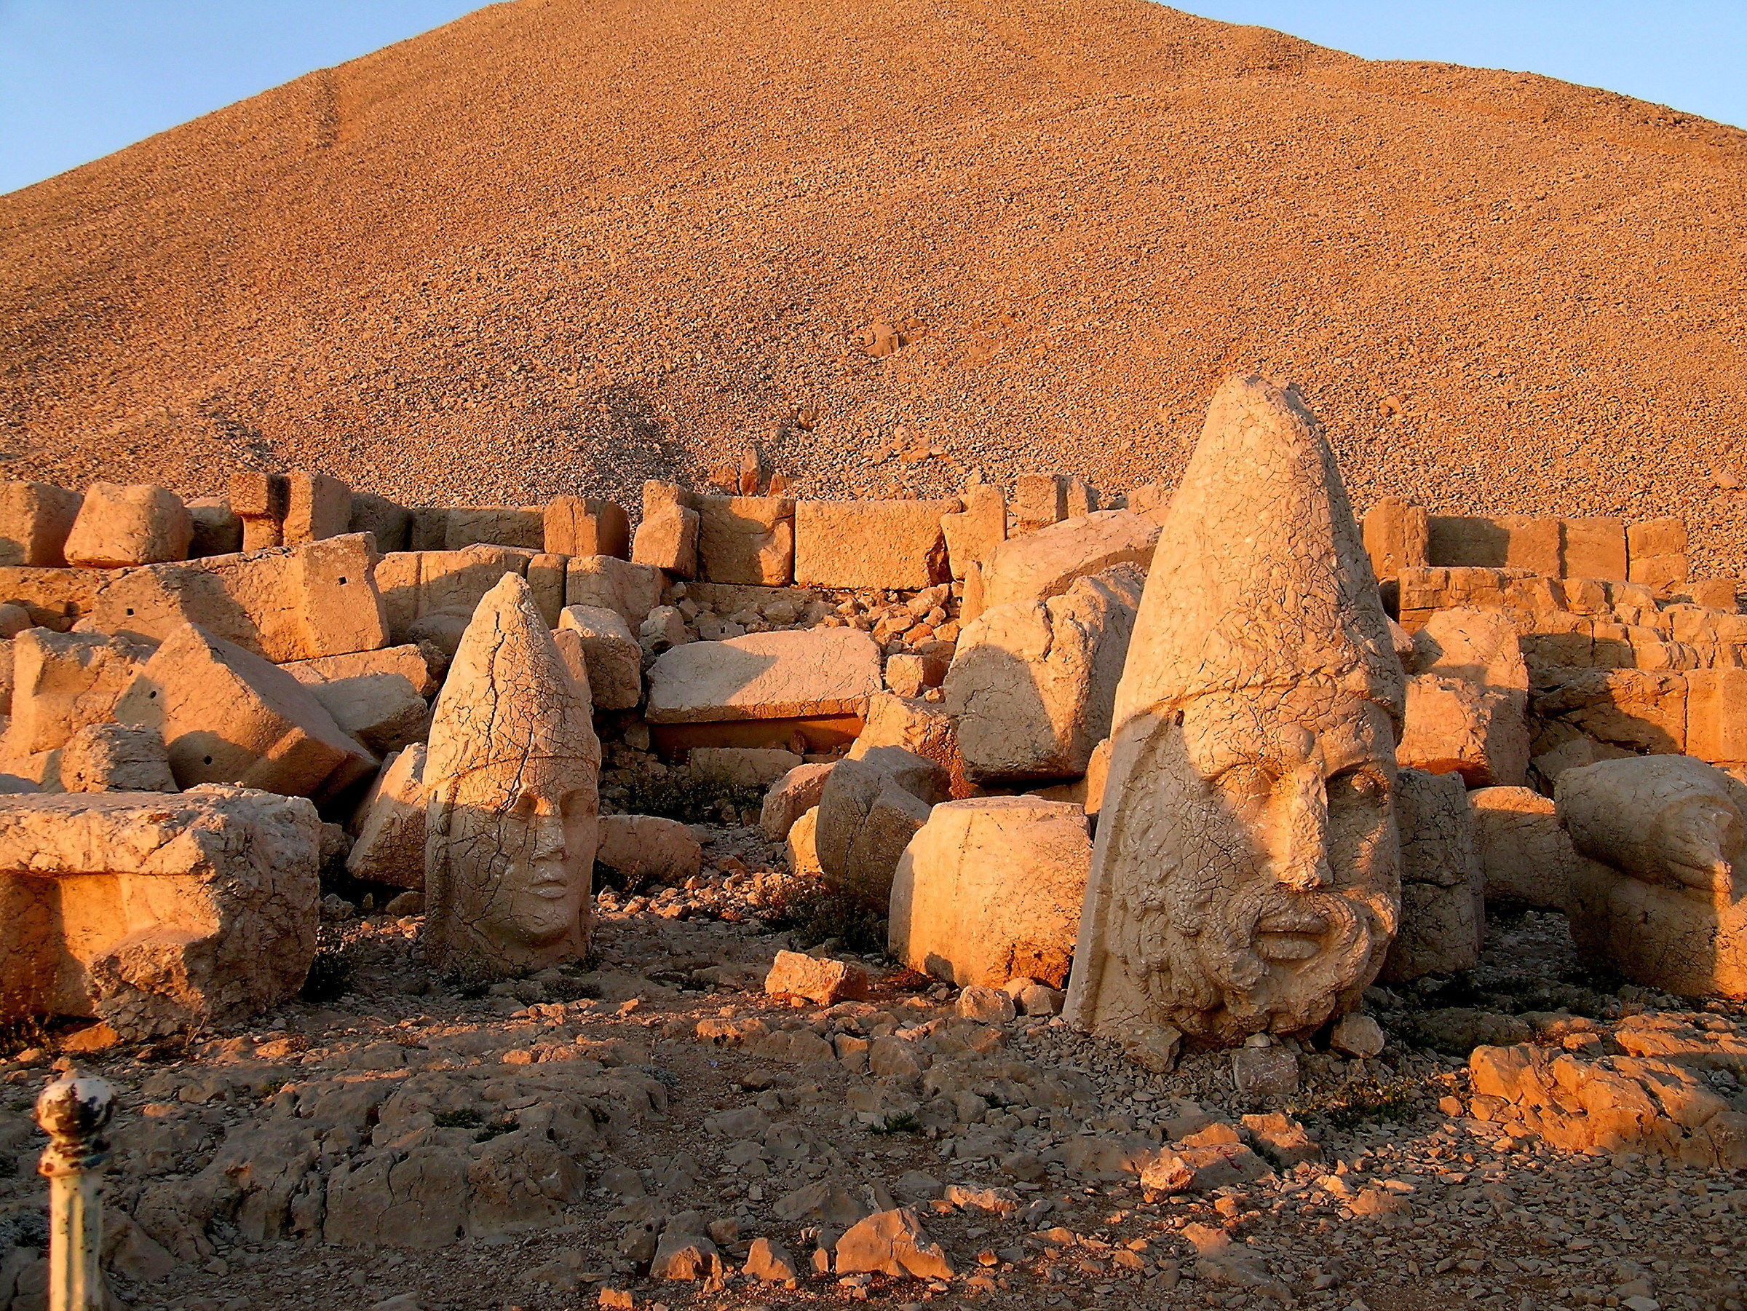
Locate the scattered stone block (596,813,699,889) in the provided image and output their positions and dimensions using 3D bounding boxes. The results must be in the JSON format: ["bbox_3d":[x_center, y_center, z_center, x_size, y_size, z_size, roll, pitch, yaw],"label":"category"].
[{"bbox_3d":[-1.615,1.365,12.400,0.800,0.480,0.500,0,-2,0],"label":"scattered stone block"}]

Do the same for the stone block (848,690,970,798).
[{"bbox_3d":[0.262,0.652,12.600,0.780,0.750,0.700,0,-2,15],"label":"stone block"}]

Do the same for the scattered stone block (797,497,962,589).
[{"bbox_3d":[0.018,-0.939,15.100,1.380,0.770,0.550,0,-1,0],"label":"scattered stone block"}]

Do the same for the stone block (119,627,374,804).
[{"bbox_3d":[-4.464,0.453,12.600,1.450,0.900,0.750,39,3,1],"label":"stone block"}]

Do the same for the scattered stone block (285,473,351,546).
[{"bbox_3d":[-5.038,-1.317,16.000,0.360,0.700,0.620,0,-1,15],"label":"scattered stone block"}]

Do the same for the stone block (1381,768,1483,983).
[{"bbox_3d":[2.979,1.187,9.750,0.720,1.100,0.650,0,-1,22],"label":"stone block"}]

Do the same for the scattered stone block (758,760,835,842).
[{"bbox_3d":[-0.454,0.922,11.200,0.500,0.480,0.500,0,-1,-20],"label":"scattered stone block"}]

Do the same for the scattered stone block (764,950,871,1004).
[{"bbox_3d":[-0.266,1.507,8.300,0.450,0.250,0.300,0,-1,-15],"label":"scattered stone block"}]

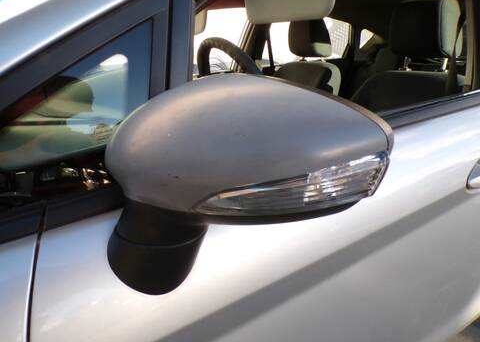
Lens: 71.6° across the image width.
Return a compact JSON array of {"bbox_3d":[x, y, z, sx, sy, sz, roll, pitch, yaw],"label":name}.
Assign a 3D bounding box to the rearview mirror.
[{"bbox_3d":[-0.014,0.013,0.334,0.255,0.218,0.160,14,25,35],"label":"rearview mirror"}]

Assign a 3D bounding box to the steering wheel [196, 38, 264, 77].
[{"bbox_3d":[-0.019,-0.166,0.891,0.100,0.375,0.375,-32,30,-17],"label":"steering wheel"}]

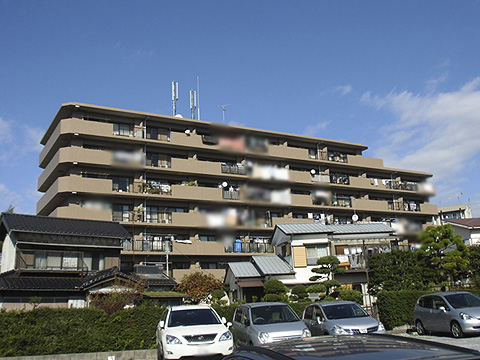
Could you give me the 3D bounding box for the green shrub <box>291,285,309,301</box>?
[{"bbox_3d":[2.605,4.926,24.286,0.800,0.720,0.800,-2,-12,0],"label":"green shrub"}]

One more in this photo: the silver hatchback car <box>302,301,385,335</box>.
[{"bbox_3d":[3.195,4.677,17.683,1.700,1.540,4.200,0,-12,-9],"label":"silver hatchback car"}]

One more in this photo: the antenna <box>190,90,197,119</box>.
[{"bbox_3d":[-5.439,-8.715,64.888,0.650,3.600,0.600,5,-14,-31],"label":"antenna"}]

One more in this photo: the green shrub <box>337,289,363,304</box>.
[{"bbox_3d":[4.685,5.027,23.734,1.150,0.850,1.150,1,-13,-15],"label":"green shrub"}]

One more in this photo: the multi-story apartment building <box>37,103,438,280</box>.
[{"bbox_3d":[2.711,5.561,68.767,52.000,20.400,11.500,5,-14,-31],"label":"multi-story apartment building"}]

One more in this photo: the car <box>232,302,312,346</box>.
[{"bbox_3d":[0.931,4.622,17.101,1.690,1.630,3.950,0,-13,-12],"label":"car"}]

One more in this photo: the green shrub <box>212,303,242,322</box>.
[{"bbox_3d":[-0.478,4.712,19.652,1.050,0.850,0.900,1,-13,-15],"label":"green shrub"}]

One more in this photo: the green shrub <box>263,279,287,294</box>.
[{"bbox_3d":[1.484,4.581,23.860,1.000,0.720,1.000,-2,-12,0],"label":"green shrub"}]

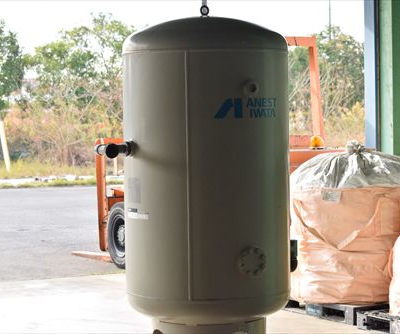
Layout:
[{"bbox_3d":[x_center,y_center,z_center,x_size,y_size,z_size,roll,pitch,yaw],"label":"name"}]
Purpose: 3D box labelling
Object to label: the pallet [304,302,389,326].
[{"bbox_3d":[1.365,1.152,9.717,1.040,0.138,1.040,-2,3,-33],"label":"pallet"}]

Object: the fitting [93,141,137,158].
[{"bbox_3d":[-0.501,-0.101,6.750,0.205,0.105,0.190,-2,3,-30],"label":"fitting"}]

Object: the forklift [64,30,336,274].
[{"bbox_3d":[-0.127,-0.096,11.601,1.150,2.250,3.600,-2,3,-36],"label":"forklift"}]

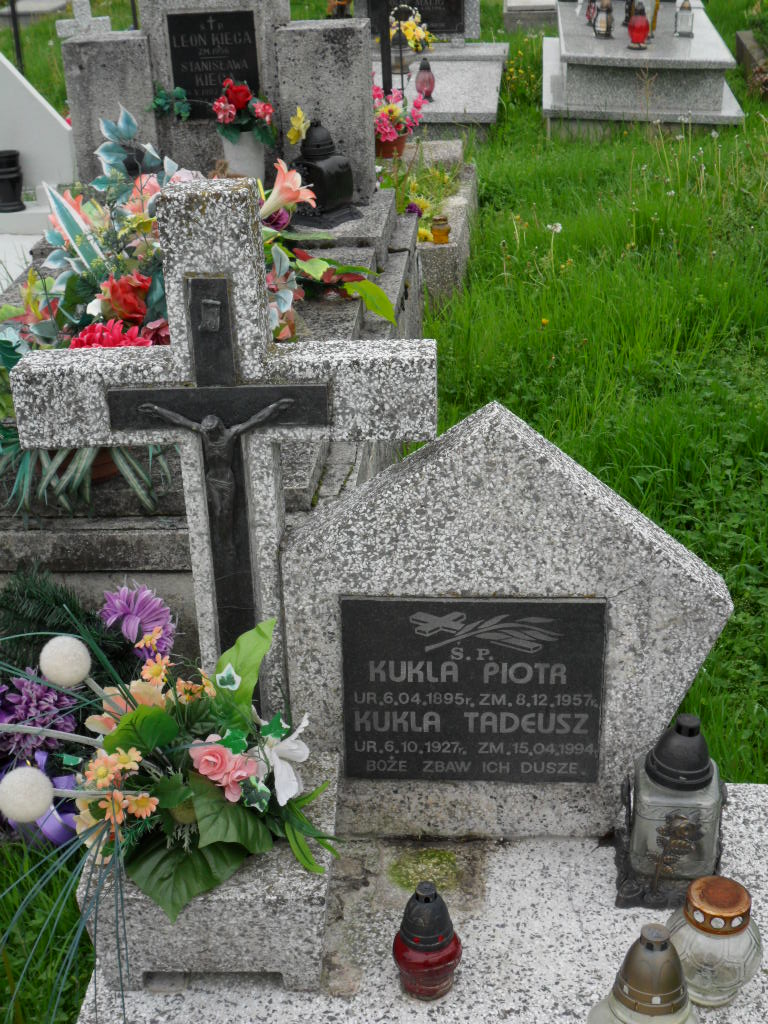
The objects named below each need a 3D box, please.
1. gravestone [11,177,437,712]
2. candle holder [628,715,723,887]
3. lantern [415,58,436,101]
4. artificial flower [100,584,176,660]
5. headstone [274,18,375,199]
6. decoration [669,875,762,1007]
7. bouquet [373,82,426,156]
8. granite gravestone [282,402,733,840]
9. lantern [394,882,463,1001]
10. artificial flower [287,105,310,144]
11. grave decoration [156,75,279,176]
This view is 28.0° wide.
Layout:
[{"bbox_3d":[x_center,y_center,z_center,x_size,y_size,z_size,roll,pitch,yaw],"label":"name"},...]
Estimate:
[{"bbox_3d":[-0.211,-0.015,2.183,0.571,0.910,0.105,0,27,2],"label":"gravestone"},{"bbox_3d":[0.420,0.399,2.216,0.128,0.257,0.125,2,27,6],"label":"candle holder"},{"bbox_3d":[0.211,-2.083,7.410,0.095,0.199,0.095,-1,27,0],"label":"lantern"},{"bbox_3d":[-0.338,0.152,2.120,0.105,0.105,0.090,-1,27,0],"label":"artificial flower"},{"bbox_3d":[-0.170,-1.224,4.714,0.260,0.531,0.155,2,27,5],"label":"headstone"},{"bbox_3d":[0.445,0.567,2.042,0.127,0.165,0.127,-1,27,0],"label":"decoration"},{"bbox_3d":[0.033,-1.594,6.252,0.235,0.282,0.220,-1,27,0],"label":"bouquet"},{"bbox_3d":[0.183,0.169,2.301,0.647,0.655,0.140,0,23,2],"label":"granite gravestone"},{"bbox_3d":[0.060,0.564,2.060,0.094,0.164,0.094,-1,27,0],"label":"lantern"},{"bbox_3d":[-0.254,-1.151,4.571,0.071,0.119,0.065,2,27,5],"label":"artificial flower"},{"bbox_3d":[-0.509,-1.134,4.704,0.371,0.388,0.200,2,27,5],"label":"grave decoration"}]

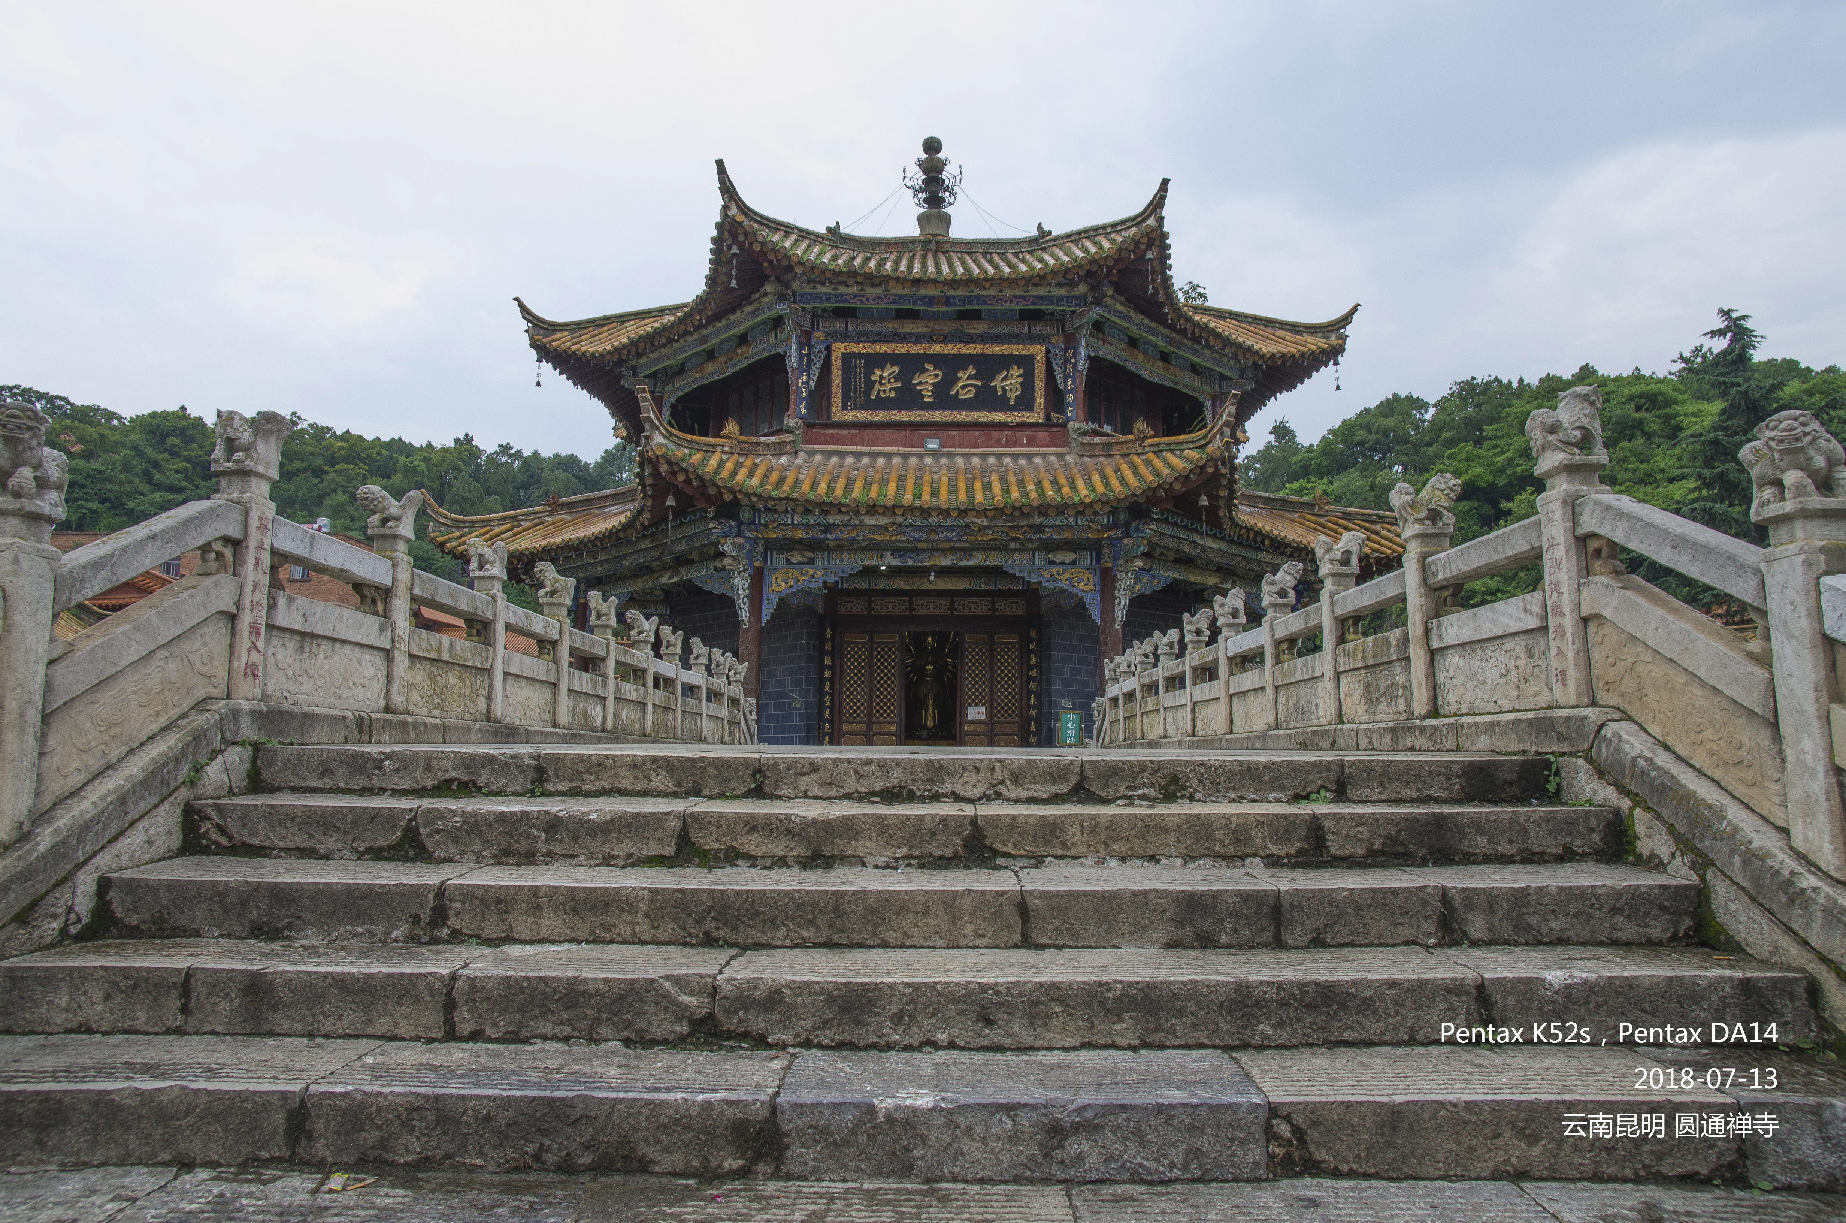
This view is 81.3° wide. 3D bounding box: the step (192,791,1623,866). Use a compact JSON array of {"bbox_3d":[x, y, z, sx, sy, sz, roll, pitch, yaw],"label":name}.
[{"bbox_3d":[-0.068,0.713,3.473,4.400,0.176,0.350,0,-7,1],"label":"step"}]

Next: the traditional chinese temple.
[{"bbox_3d":[0.311,-3.527,23.439,18.600,14.480,18.400,0,-7,1],"label":"traditional chinese temple"}]

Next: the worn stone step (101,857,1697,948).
[{"bbox_3d":[-0.073,0.860,3.130,4.400,0.173,0.350,0,-7,1],"label":"worn stone step"}]

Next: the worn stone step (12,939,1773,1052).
[{"bbox_3d":[-0.077,0.992,2.787,4.400,0.176,0.350,0,-7,1],"label":"worn stone step"}]

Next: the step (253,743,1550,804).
[{"bbox_3d":[-0.064,0.588,3.820,4.400,0.162,0.350,0,-7,1],"label":"step"}]

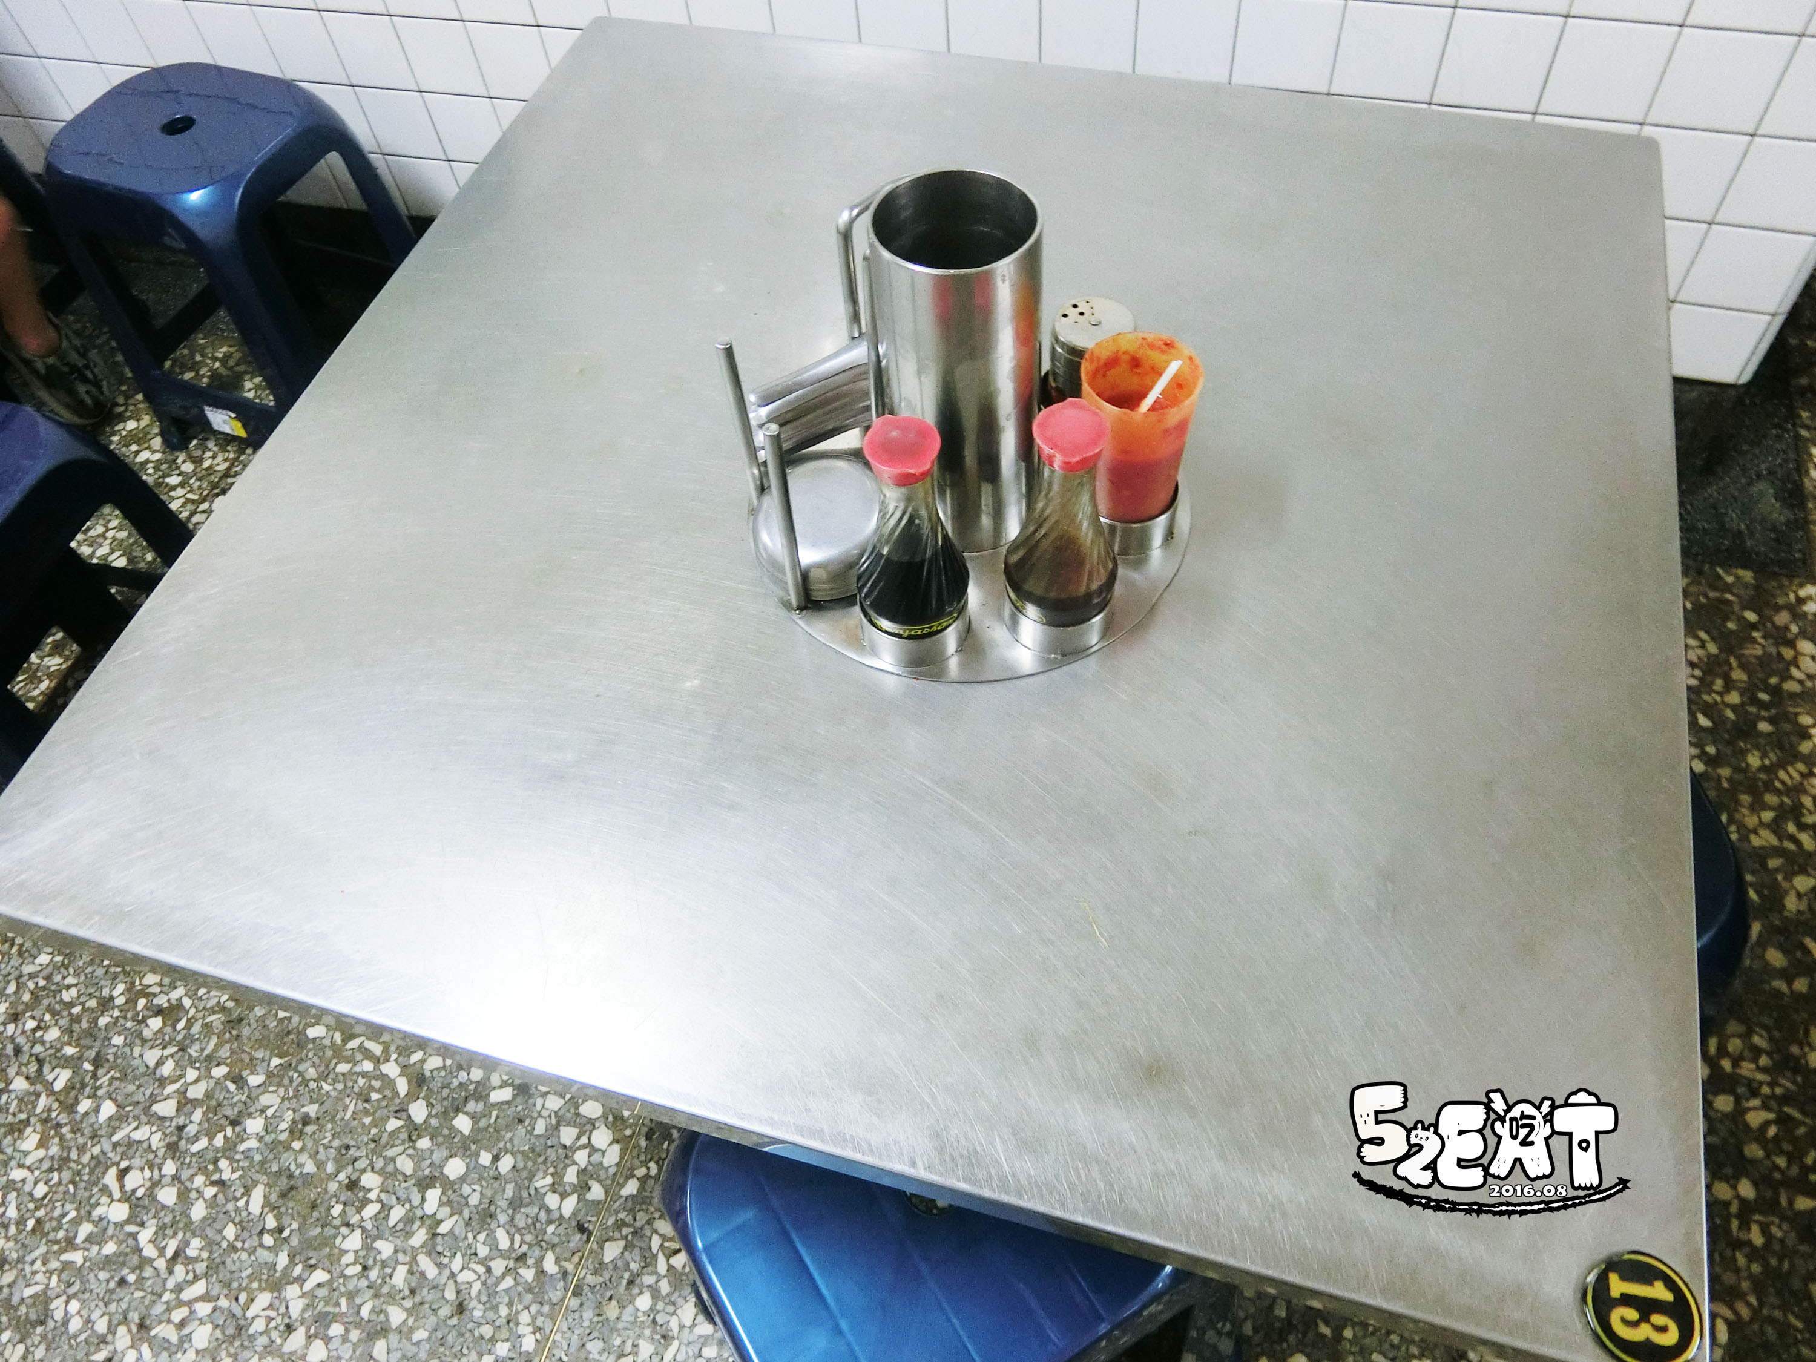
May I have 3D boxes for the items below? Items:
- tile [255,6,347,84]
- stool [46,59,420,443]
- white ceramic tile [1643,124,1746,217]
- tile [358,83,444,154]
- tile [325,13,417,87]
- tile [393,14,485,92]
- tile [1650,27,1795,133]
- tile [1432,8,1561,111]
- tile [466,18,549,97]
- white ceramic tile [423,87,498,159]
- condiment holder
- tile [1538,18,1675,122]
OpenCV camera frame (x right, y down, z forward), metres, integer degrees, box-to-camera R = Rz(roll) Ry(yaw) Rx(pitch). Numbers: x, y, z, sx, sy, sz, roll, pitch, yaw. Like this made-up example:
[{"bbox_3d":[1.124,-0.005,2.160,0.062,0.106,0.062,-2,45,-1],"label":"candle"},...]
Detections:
[{"bbox_3d":[-0.842,-0.882,1.817,0.108,0.108,0.008,11,57,12],"label":"tile"},{"bbox_3d":[-0.903,-0.568,1.842,0.360,0.462,0.345,19,59,17],"label":"stool"},{"bbox_3d":[0.846,-0.555,1.440,0.108,0.108,0.008,11,57,12],"label":"white ceramic tile"},{"bbox_3d":[-0.728,-0.800,1.883,0.108,0.108,0.008,11,57,12],"label":"tile"},{"bbox_3d":[-0.736,-0.862,1.794,0.108,0.108,0.008,11,57,12],"label":"tile"},{"bbox_3d":[-0.631,-0.841,1.770,0.108,0.108,0.008,11,57,12],"label":"tile"},{"bbox_3d":[0.838,-0.616,1.350,0.108,0.108,0.008,11,57,12],"label":"tile"},{"bbox_3d":[0.627,-0.657,1.397,0.108,0.108,0.008,11,57,12],"label":"tile"},{"bbox_3d":[-0.525,-0.821,1.746,0.108,0.108,0.008,11,57,12],"label":"tile"},{"bbox_3d":[-0.623,-0.780,1.860,0.108,0.108,0.008,11,57,12],"label":"white ceramic tile"},{"bbox_3d":[0.030,-0.173,0.742,0.280,0.210,0.280,1,56,6],"label":"condiment holder"},{"bbox_3d":[0.732,-0.637,1.373,0.108,0.108,0.008,11,57,12],"label":"tile"}]

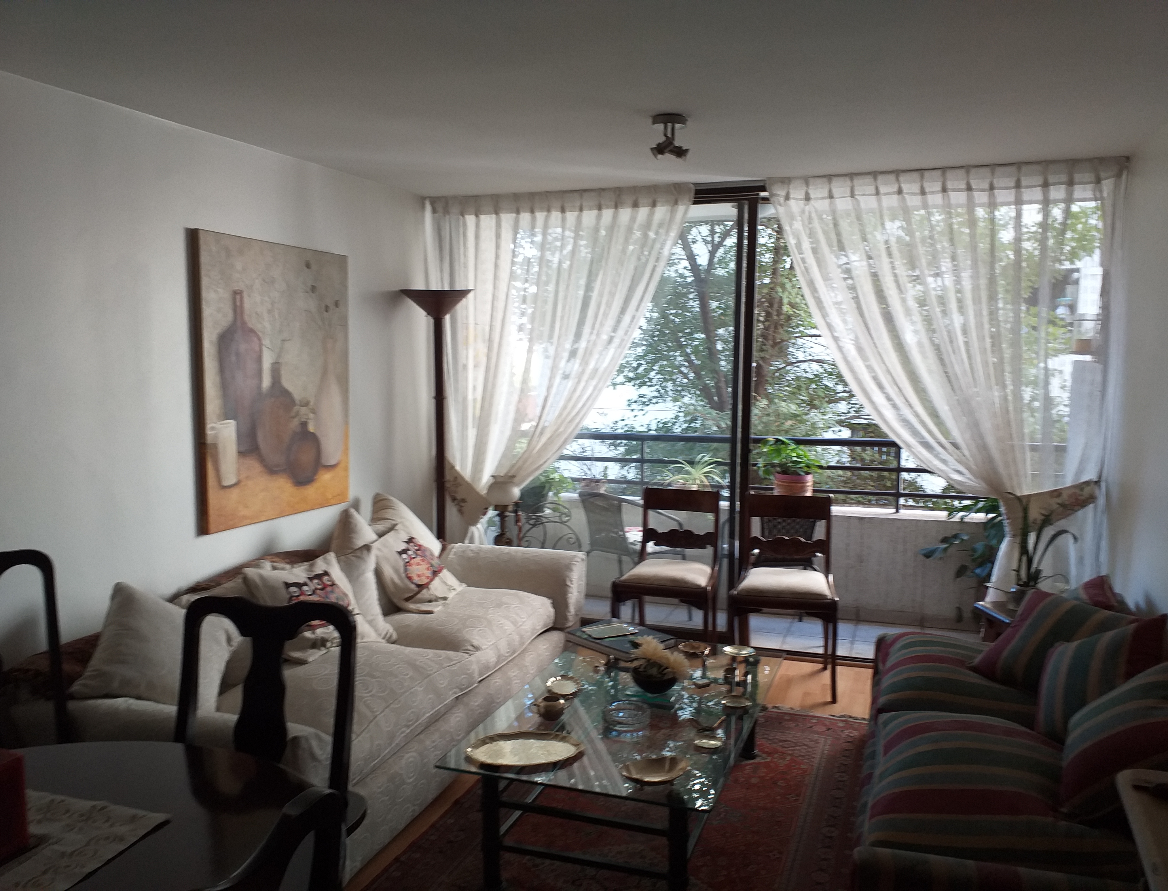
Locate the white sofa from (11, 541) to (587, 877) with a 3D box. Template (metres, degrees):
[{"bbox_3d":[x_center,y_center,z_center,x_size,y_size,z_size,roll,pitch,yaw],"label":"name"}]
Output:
[{"bbox_3d":[-0.864,0.812,3.478,1.070,0.690,2.350,2,6,19],"label":"white sofa"}]

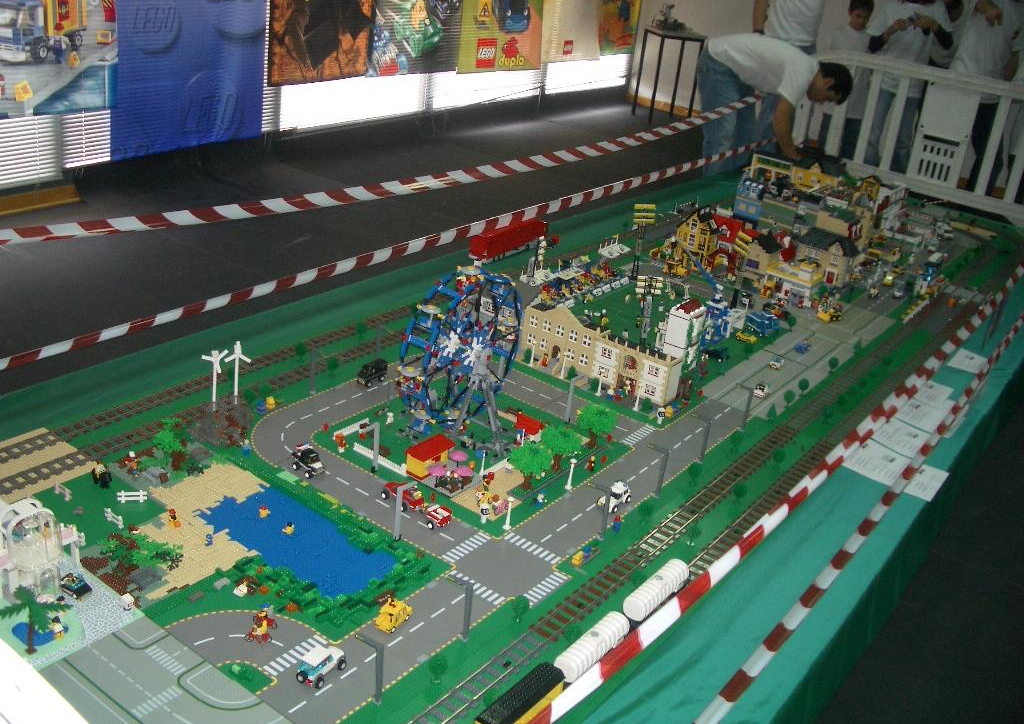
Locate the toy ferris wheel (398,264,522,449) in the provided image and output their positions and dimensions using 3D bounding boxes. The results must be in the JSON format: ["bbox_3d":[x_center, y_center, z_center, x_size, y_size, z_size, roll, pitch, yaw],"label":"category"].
[{"bbox_3d":[-0.132,-0.024,2.771,0.320,0.480,0.432,22,29,32],"label":"toy ferris wheel"}]

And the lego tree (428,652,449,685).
[{"bbox_3d":[-0.139,0.580,1.949,0.037,0.062,0.037,5,24,-2],"label":"lego tree"}]

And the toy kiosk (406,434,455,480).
[{"bbox_3d":[-0.200,0.236,2.545,0.064,0.058,0.130,22,28,30],"label":"toy kiosk"}]

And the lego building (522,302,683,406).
[{"bbox_3d":[0.284,-0.060,3.270,0.540,0.208,0.088,22,29,32],"label":"lego building"}]

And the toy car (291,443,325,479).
[{"bbox_3d":[-0.486,0.232,2.464,0.085,0.060,0.052,22,28,30],"label":"toy car"}]

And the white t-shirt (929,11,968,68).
[{"bbox_3d":[2.776,-2.024,6.600,0.400,0.500,0.260,19,26,24],"label":"white t-shirt"}]

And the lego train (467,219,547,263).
[{"bbox_3d":[0.002,-0.492,4.171,0.068,0.115,0.440,22,28,30],"label":"lego train"}]

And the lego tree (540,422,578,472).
[{"bbox_3d":[0.124,0.229,2.706,0.107,0.120,0.107,5,24,-2],"label":"lego tree"}]

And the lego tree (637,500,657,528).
[{"bbox_3d":[0.328,0.369,2.509,0.038,0.066,0.038,5,24,-2],"label":"lego tree"}]

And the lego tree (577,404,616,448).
[{"bbox_3d":[0.231,0.180,2.836,0.107,0.122,0.107,5,24,-2],"label":"lego tree"}]

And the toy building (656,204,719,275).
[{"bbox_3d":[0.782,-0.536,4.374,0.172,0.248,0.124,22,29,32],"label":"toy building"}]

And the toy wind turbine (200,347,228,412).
[{"bbox_3d":[-0.734,0.048,2.553,0.070,0.168,0.035,0,25,-16],"label":"toy wind turbine"}]

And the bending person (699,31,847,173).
[{"bbox_3d":[1.502,-1.320,6.141,0.870,1.100,0.520,12,25,14],"label":"bending person"}]

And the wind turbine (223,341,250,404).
[{"bbox_3d":[-0.691,0.030,2.595,0.070,0.178,0.035,1,25,-15],"label":"wind turbine"}]

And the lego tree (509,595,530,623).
[{"bbox_3d":[0.015,0.486,2.037,0.035,0.060,0.035,6,24,-3],"label":"lego tree"}]

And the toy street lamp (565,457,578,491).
[{"bbox_3d":[0.151,0.284,2.636,0.017,0.084,0.017,22,29,32],"label":"toy street lamp"}]

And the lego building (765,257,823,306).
[{"bbox_3d":[1.135,-0.337,4.141,0.204,0.144,0.160,22,29,32],"label":"lego building"}]

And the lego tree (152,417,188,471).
[{"bbox_3d":[-0.779,0.191,2.372,0.078,0.120,0.078,22,28,30],"label":"lego tree"}]

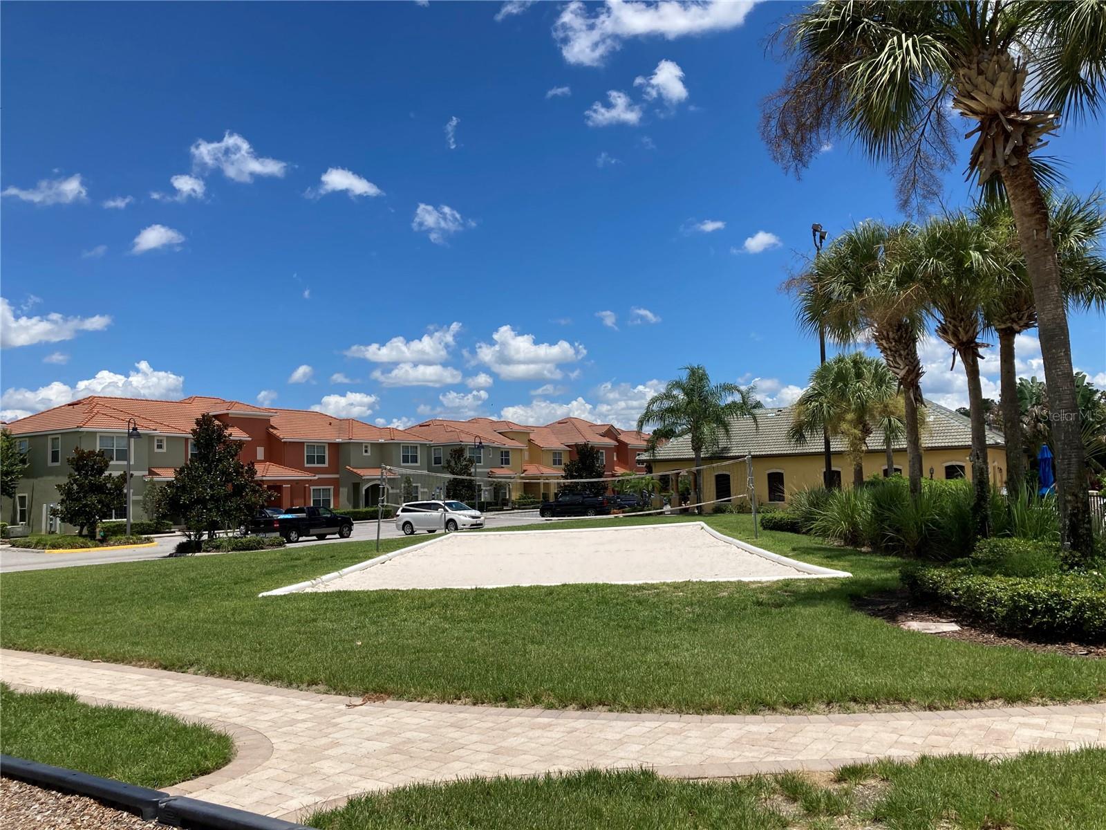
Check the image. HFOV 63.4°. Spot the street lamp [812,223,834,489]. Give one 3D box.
[{"bbox_3d":[9.633,-1.522,32.487,0.600,10.900,0.600,-3,-4,15],"label":"street lamp"}]

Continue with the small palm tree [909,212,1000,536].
[{"bbox_3d":[9.446,-0.849,20.700,2.400,7.650,2.500,-4,-5,25],"label":"small palm tree"}]

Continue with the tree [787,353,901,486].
[{"bbox_3d":[10.752,0.844,33.008,4.100,6.200,4.200,-2,-4,0],"label":"tree"}]

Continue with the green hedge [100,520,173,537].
[{"bbox_3d":[-23.949,6.402,51.500,4.200,0.900,1.100,2,-6,-40],"label":"green hedge"}]

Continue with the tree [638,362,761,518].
[{"bbox_3d":[8.218,1.389,50.500,6.900,8.360,6.500,-2,-5,9],"label":"tree"}]

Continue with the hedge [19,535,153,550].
[{"bbox_3d":[-21.943,5.918,42.036,2.800,0.580,5.500,-4,-5,33],"label":"hedge"}]

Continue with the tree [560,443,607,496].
[{"bbox_3d":[2.743,5.479,80.000,4.200,5.910,4.200,-2,-5,2],"label":"tree"}]

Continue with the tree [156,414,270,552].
[{"bbox_3d":[-15.365,2.917,40.227,5.000,5.920,5.100,-2,-4,0],"label":"tree"}]

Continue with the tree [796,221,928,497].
[{"bbox_3d":[8.250,-0.913,23.500,3.550,8.290,3.400,-3,-5,19],"label":"tree"}]

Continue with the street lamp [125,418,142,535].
[{"bbox_3d":[-20.521,3.152,43.730,0.800,5.970,0.650,-4,-5,33],"label":"street lamp"}]

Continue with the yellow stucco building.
[{"bbox_3d":[16.494,2.561,54.016,20.960,6.330,9.490,-5,-6,34],"label":"yellow stucco building"}]

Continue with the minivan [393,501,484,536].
[{"bbox_3d":[-6.000,5.380,47.500,5.080,1.780,1.990,-6,-6,35],"label":"minivan"}]

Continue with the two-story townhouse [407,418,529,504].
[{"bbox_3d":[-9.757,4.445,81.547,12.000,8.300,10.500,-4,-5,33],"label":"two-story townhouse"}]

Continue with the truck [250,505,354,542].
[{"bbox_3d":[-13.030,5.700,47.200,2.000,1.870,5.950,-4,-5,26],"label":"truck"}]

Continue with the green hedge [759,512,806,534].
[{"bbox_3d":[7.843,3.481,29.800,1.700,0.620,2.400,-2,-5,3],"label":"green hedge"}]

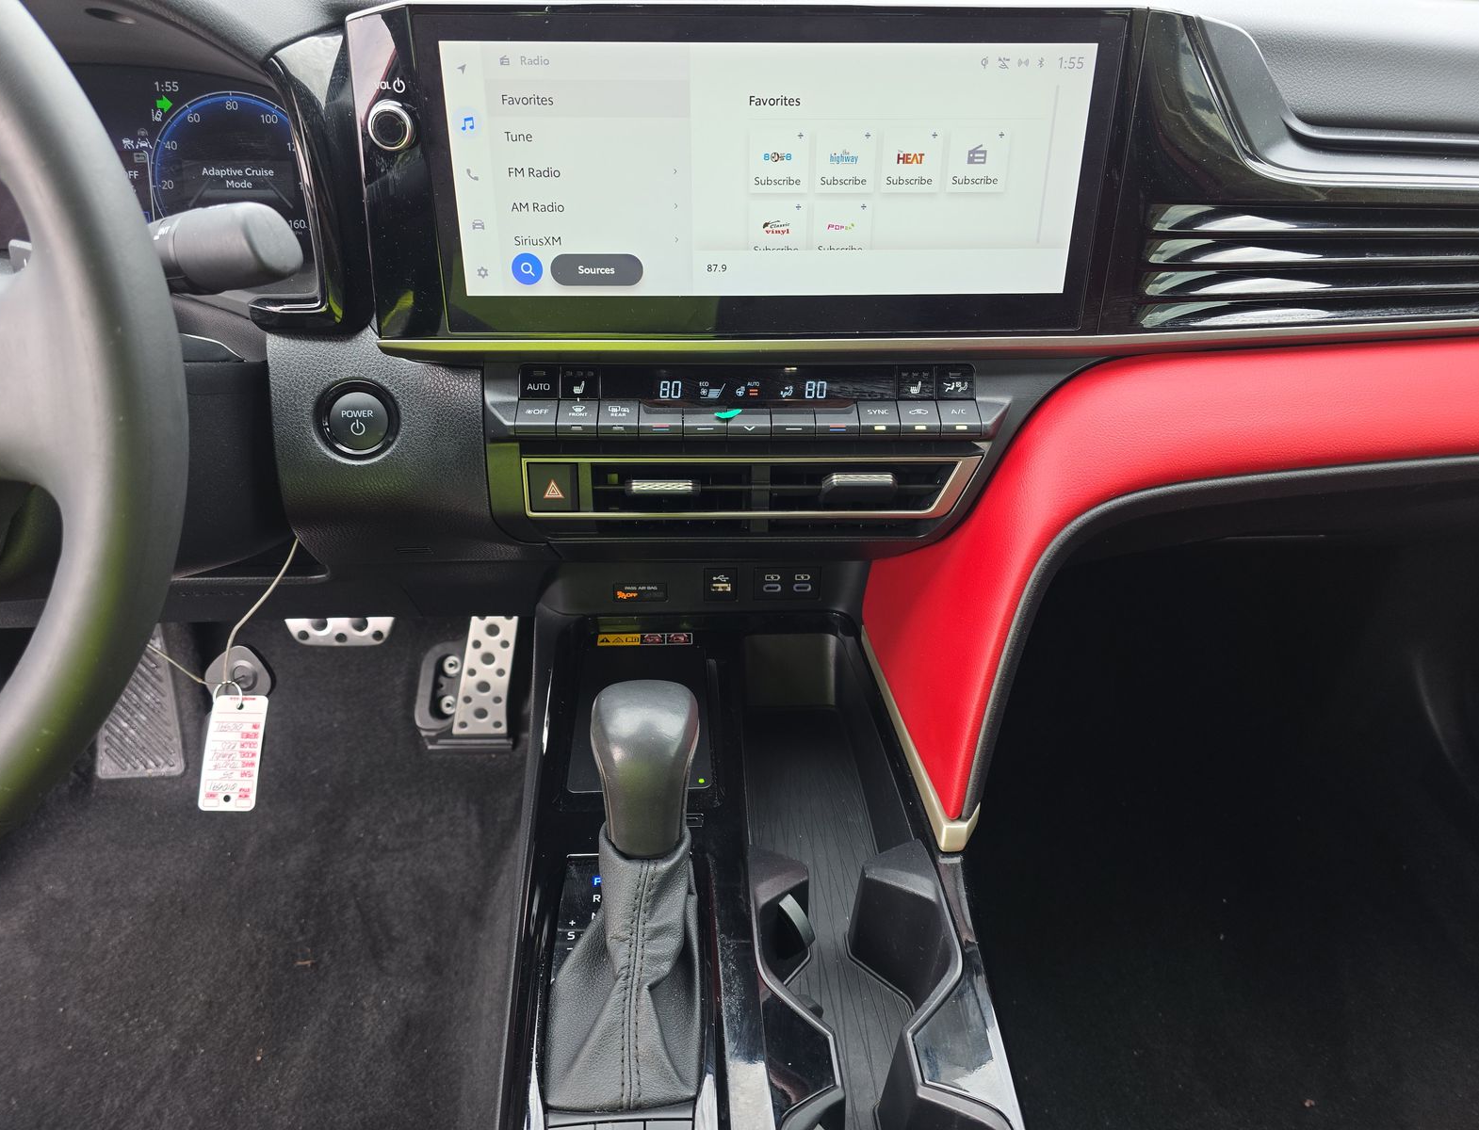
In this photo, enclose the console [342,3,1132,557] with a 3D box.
[{"bbox_3d":[0.002,-0.138,0.518,0.345,0.266,0.090,-1,26,-2],"label":"console"}]

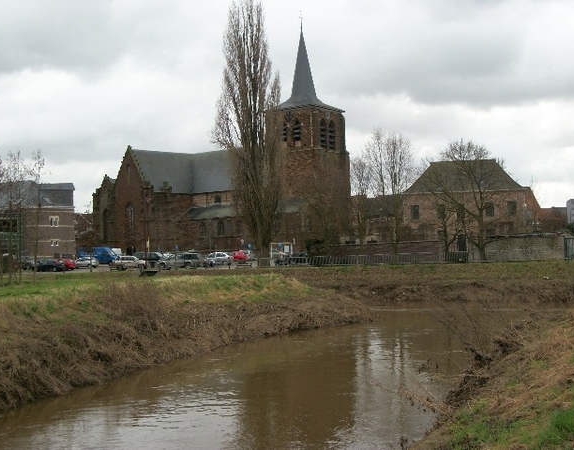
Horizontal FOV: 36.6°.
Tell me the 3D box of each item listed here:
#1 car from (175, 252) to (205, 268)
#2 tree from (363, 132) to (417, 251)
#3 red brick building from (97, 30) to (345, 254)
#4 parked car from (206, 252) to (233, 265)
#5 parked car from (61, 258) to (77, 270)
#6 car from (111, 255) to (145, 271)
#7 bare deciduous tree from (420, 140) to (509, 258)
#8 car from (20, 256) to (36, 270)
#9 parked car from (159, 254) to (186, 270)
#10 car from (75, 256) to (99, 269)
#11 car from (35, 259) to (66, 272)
[{"bbox_3d":[-10.630,3.870,93.500,4.400,1.680,1.780,-1,-1,-3],"label":"car"},{"bbox_3d":[11.120,-3.310,94.000,5.700,14.300,5.600,-1,-1,0],"label":"tree"},{"bbox_3d":[-11.630,-10.520,130.730,46.000,32.500,22.000,-2,-2,40],"label":"red brick building"},{"bbox_3d":[-7.710,3.900,99.000,3.950,1.440,1.680,0,-2,-41],"label":"parked car"},{"bbox_3d":[-25.830,4.630,102.000,1.680,1.430,4.000,0,-2,-45],"label":"parked car"},{"bbox_3d":[-17.010,4.110,93.000,4.200,1.450,1.680,-1,-1,-16],"label":"car"},{"bbox_3d":[18.640,-2.620,91.000,9.000,12.900,8.400,-1,-1,0],"label":"bare deciduous tree"},{"bbox_3d":[-29.640,4.400,99.000,4.100,1.460,1.700,-2,-2,41],"label":"car"},{"bbox_3d":[-12.070,3.970,93.000,4.300,1.580,1.740,-1,-1,-3],"label":"parked car"},{"bbox_3d":[-24.880,4.670,107.000,3.950,1.440,1.680,-1,-1,18],"label":"car"},{"bbox_3d":[-26.800,4.600,98.000,4.200,1.430,1.700,-1,-1,-16],"label":"car"}]

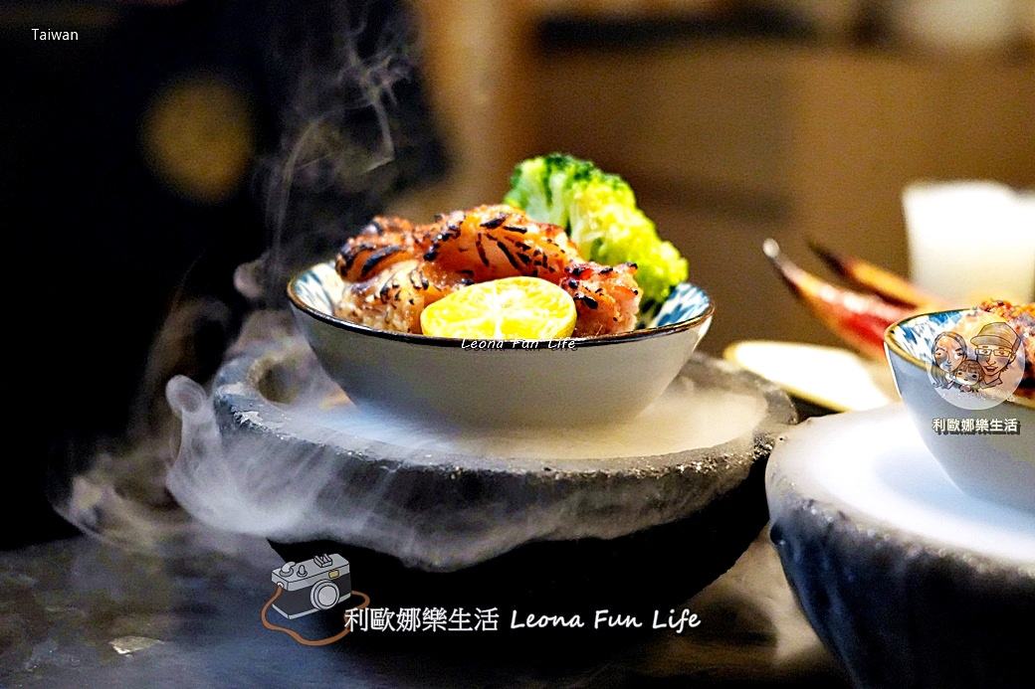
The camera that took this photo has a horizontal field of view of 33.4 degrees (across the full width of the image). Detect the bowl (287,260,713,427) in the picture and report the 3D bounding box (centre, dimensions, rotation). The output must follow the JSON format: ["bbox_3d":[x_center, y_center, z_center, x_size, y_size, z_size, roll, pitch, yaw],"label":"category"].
[{"bbox_3d":[-0.005,0.007,0.473,0.115,0.043,0.115,2,15,-1],"label":"bowl"}]

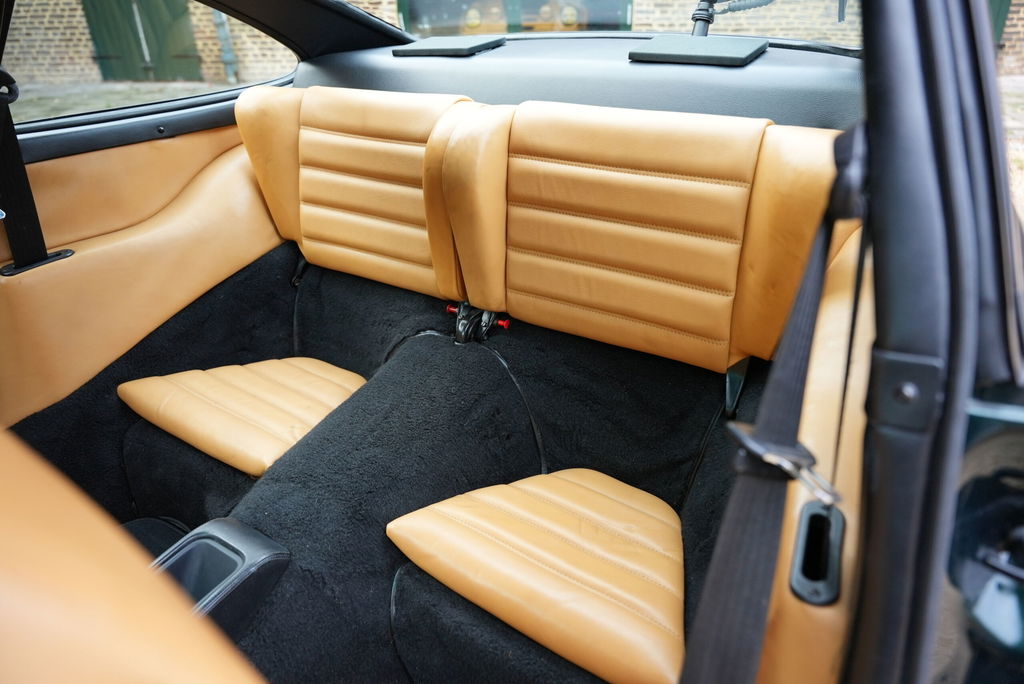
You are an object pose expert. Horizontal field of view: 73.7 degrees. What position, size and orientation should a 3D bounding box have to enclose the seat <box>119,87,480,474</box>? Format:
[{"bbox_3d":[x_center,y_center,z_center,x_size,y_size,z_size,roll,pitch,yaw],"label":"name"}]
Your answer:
[{"bbox_3d":[-0.361,-0.132,1.135,0.565,0.525,0.455,16,31,31],"label":"seat"}]

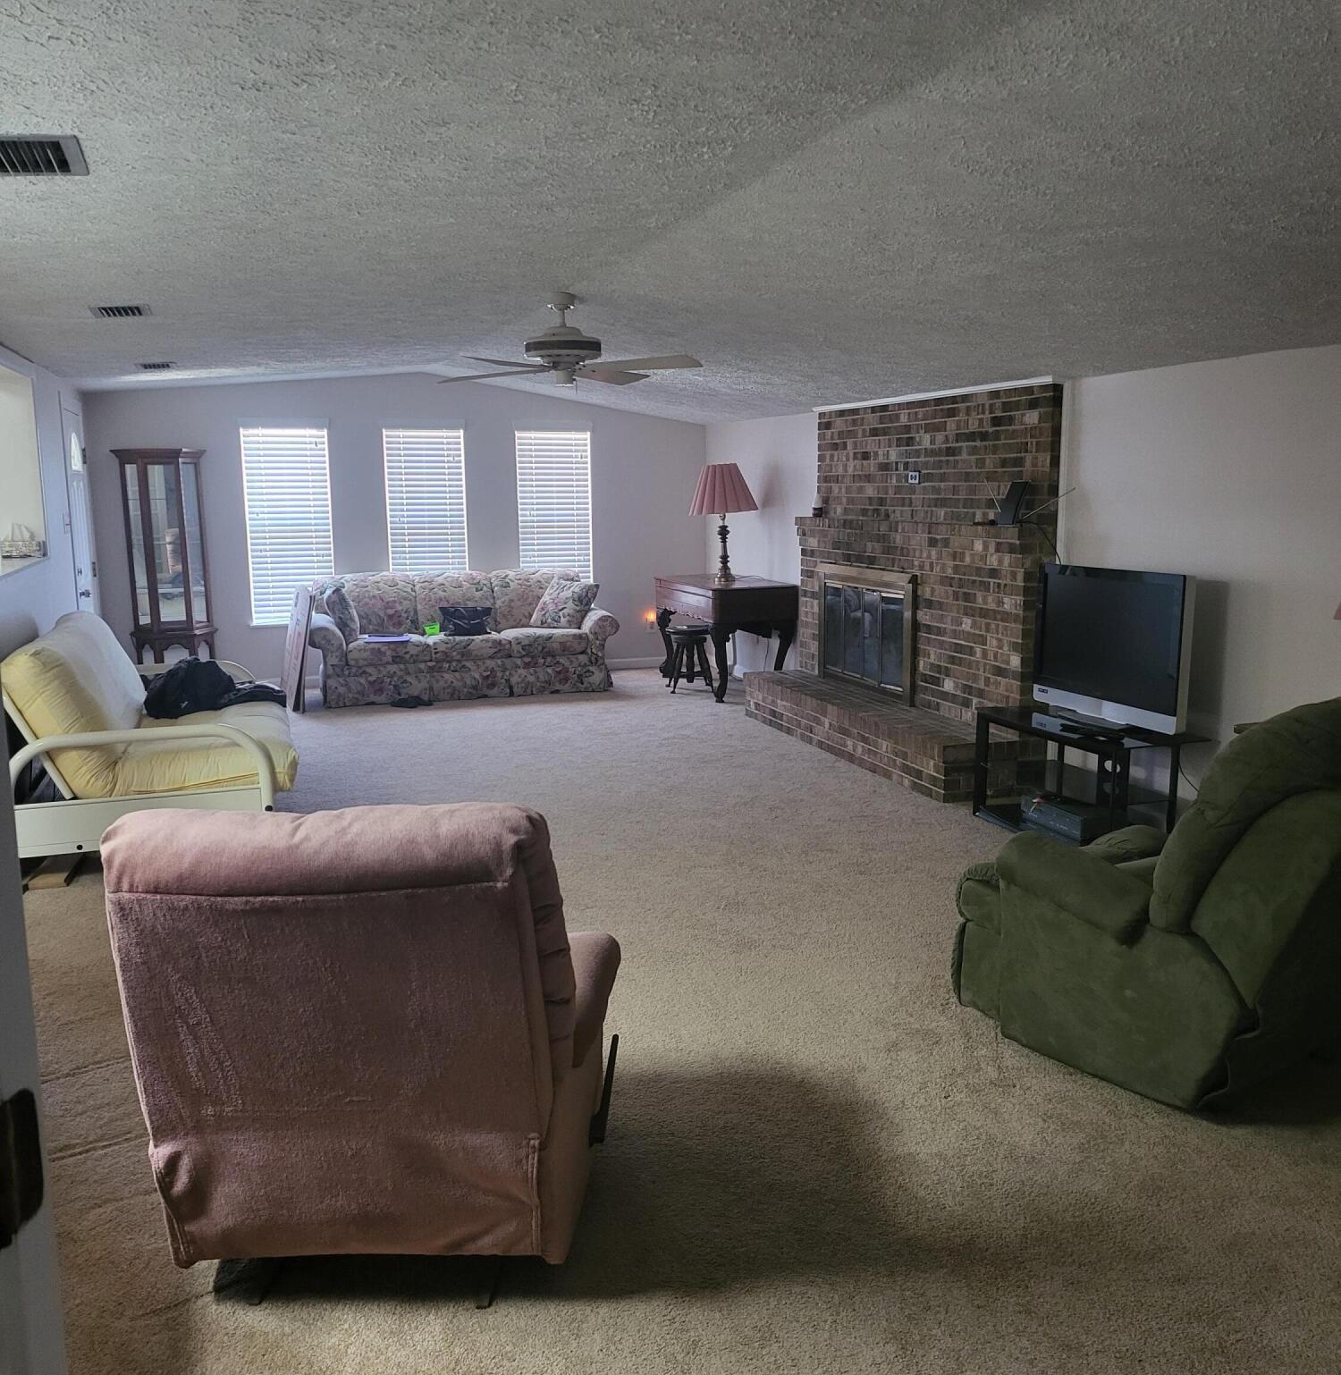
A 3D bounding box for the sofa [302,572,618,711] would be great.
[{"bbox_3d":[-1.595,-0.422,9.419,2.249,0.894,0.911,-3,9,-18],"label":"sofa"}]

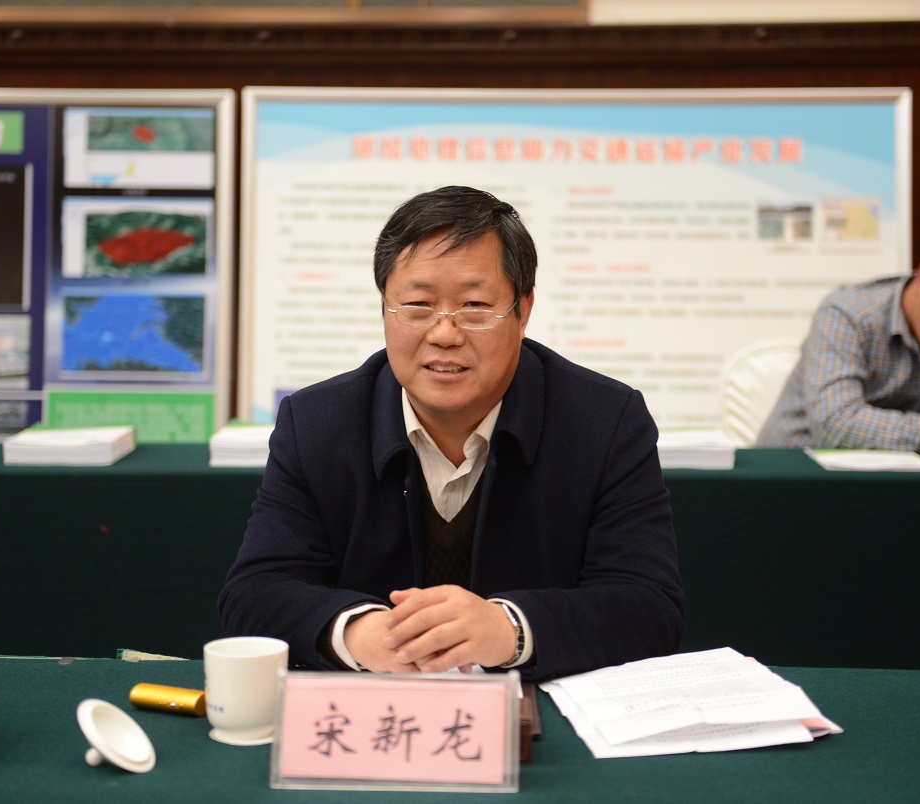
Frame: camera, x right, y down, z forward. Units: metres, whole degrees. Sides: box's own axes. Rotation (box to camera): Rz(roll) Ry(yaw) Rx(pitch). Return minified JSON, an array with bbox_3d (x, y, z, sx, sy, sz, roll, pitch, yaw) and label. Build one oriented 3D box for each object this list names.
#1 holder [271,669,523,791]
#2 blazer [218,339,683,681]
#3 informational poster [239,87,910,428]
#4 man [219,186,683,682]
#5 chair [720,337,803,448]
[{"bbox_3d":[-0.054,0.268,1.671,0.202,0.097,0.075,0,5,3],"label":"holder"},{"bbox_3d":[-0.013,0.203,2.227,0.520,0.570,0.450,0,5,3],"label":"blazer"},{"bbox_3d":[0.290,-0.275,5.000,1.670,1.030,0.030,0,-1,2],"label":"informational poster"},{"bbox_3d":[-0.014,0.390,2.213,0.520,1.250,0.660,0,5,3],"label":"man"},{"bbox_3d":[0.799,0.347,4.408,0.440,0.950,0.550,0,5,-3],"label":"chair"}]

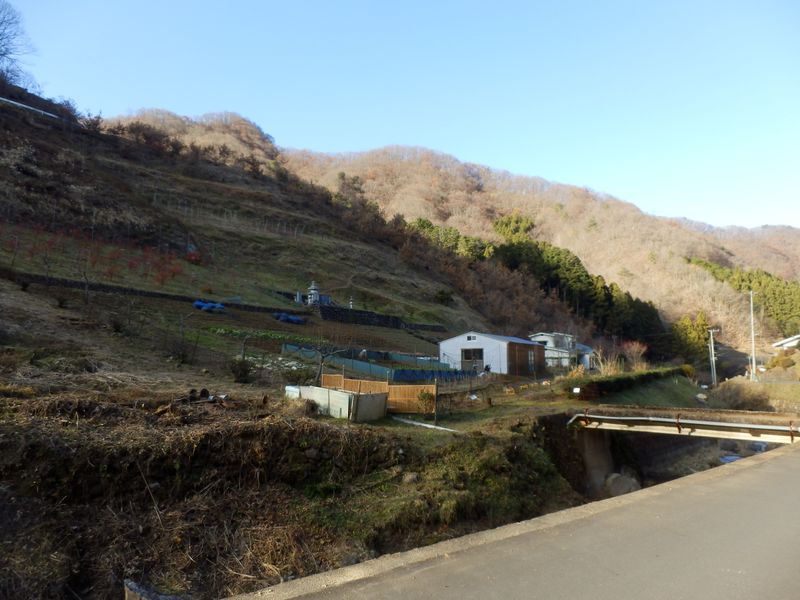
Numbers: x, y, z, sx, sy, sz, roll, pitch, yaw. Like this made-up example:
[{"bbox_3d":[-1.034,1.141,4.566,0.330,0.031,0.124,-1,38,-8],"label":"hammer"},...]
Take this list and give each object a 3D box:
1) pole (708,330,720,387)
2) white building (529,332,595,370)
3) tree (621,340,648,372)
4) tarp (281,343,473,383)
[{"bbox_3d":[42.286,7.731,74.582,1.500,7.900,0.350,0,-6,0],"label":"pole"},{"bbox_3d":[26.669,8.504,91.598,9.000,6.100,8.500,-3,-7,27],"label":"white building"},{"bbox_3d":[26.912,6.484,63.659,2.900,3.800,2.900,0,-6,0],"label":"tree"},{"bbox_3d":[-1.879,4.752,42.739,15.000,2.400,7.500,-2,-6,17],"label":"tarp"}]

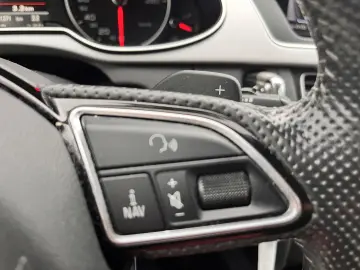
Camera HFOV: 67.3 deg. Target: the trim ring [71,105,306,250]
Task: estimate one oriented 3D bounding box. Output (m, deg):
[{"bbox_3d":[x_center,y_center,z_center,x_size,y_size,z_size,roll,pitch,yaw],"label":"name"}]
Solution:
[{"bbox_3d":[0.002,0.010,0.086,0.068,0.043,0.009,-6,-7,-2],"label":"trim ring"}]

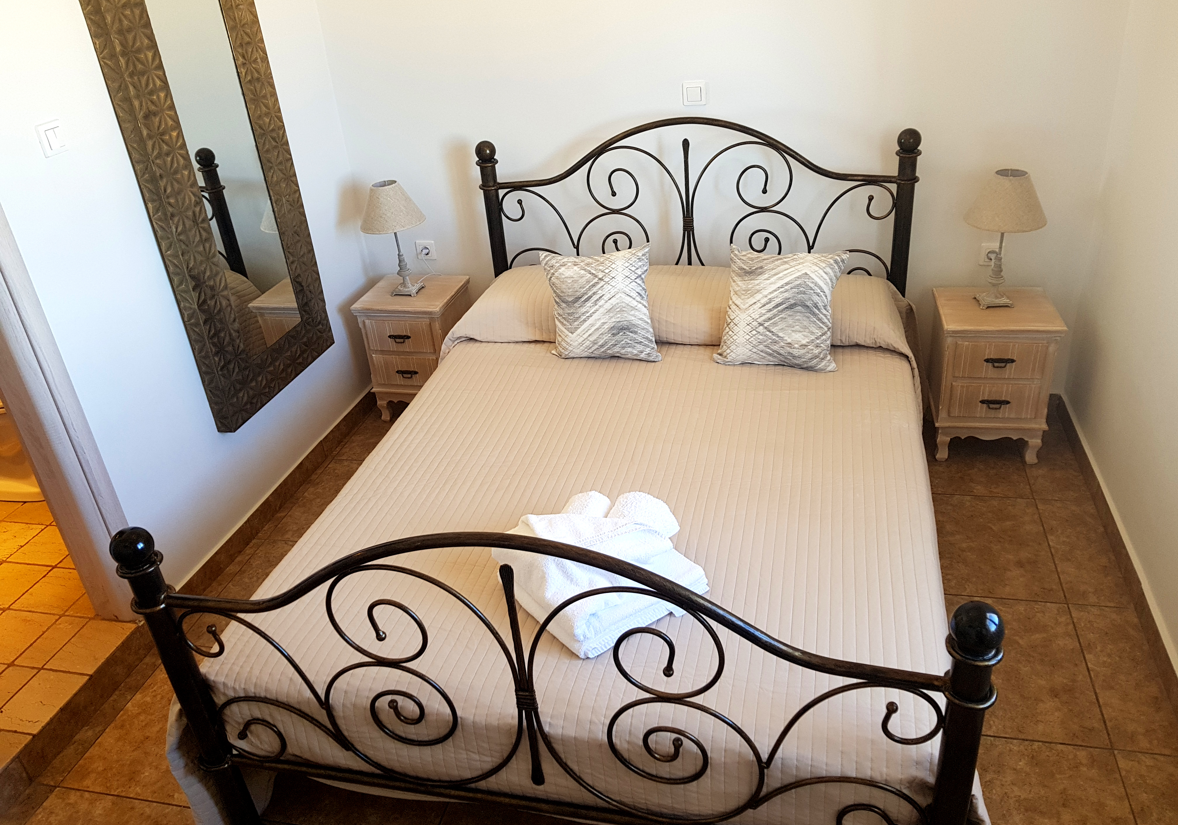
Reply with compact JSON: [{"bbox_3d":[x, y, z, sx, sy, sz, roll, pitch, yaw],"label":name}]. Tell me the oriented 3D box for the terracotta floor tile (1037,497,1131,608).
[{"bbox_3d":[1.487,0.418,2.680,0.170,0.010,0.500,2,30,14],"label":"terracotta floor tile"}]

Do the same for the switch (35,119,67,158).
[{"bbox_3d":[-1.371,-0.700,2.260,0.012,0.080,0.080,2,30,14],"label":"switch"}]

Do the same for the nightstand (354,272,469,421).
[{"bbox_3d":[-0.698,-0.263,3.719,0.367,0.520,0.346,3,31,15],"label":"nightstand"}]

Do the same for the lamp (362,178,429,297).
[{"bbox_3d":[-0.760,-0.689,3.504,0.255,0.442,0.255,2,30,14],"label":"lamp"}]

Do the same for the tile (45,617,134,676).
[{"bbox_3d":[-1.417,0.667,2.517,0.165,0.010,0.200,2,30,14],"label":"tile"}]

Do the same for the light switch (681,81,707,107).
[{"bbox_3d":[0.370,-1.121,3.108,0.082,0.082,0.012,4,31,16],"label":"light switch"}]

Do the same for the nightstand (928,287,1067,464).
[{"bbox_3d":[1.398,-0.127,3.116,0.367,0.520,0.346,2,30,13],"label":"nightstand"}]

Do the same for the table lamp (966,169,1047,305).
[{"bbox_3d":[1.369,-0.574,2.931,0.252,0.442,0.252,2,30,14],"label":"table lamp"}]

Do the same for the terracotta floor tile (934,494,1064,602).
[{"bbox_3d":[1.164,0.405,2.758,0.500,0.010,0.500,2,30,14],"label":"terracotta floor tile"}]

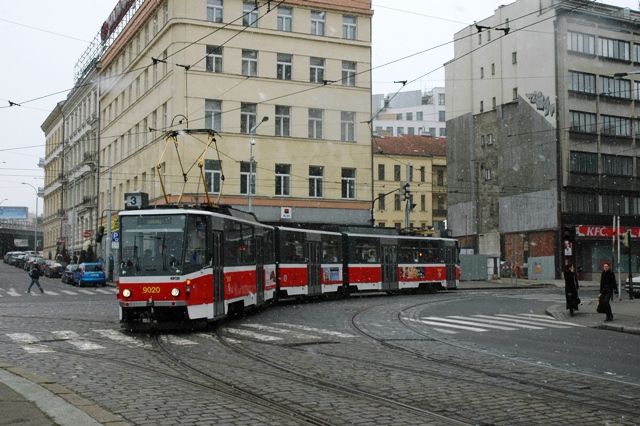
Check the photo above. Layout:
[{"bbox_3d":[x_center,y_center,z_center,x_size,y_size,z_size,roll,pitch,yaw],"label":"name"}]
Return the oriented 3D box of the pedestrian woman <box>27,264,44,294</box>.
[{"bbox_3d":[-16.665,3.871,44.846,0.800,1.700,0.500,2,-4,-26],"label":"pedestrian woman"}]

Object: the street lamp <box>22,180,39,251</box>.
[{"bbox_3d":[-36.758,1.413,96.781,1.800,10.600,0.320,2,-4,-26],"label":"street lamp"}]

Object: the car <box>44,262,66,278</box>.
[{"bbox_3d":[-22.452,4.772,65.779,1.760,1.460,4.400,2,-3,-26],"label":"car"}]

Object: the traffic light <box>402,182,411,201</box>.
[{"bbox_3d":[4.905,-1.229,43.679,0.450,1.030,0.360,1,-4,-18],"label":"traffic light"}]

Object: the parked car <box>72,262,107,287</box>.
[{"bbox_3d":[-15.636,4.144,51.837,1.600,1.570,3.700,2,-3,-26],"label":"parked car"}]

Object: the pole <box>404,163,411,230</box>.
[{"bbox_3d":[5.455,0.863,47.046,0.270,8.000,0.270,0,-4,0],"label":"pole"}]

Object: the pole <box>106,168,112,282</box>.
[{"bbox_3d":[-14.940,0.805,54.072,0.280,7.960,0.280,0,-4,0],"label":"pole"}]

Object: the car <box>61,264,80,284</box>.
[{"bbox_3d":[-17.756,4.421,56.304,1.720,1.430,4.250,2,-3,-26],"label":"car"}]

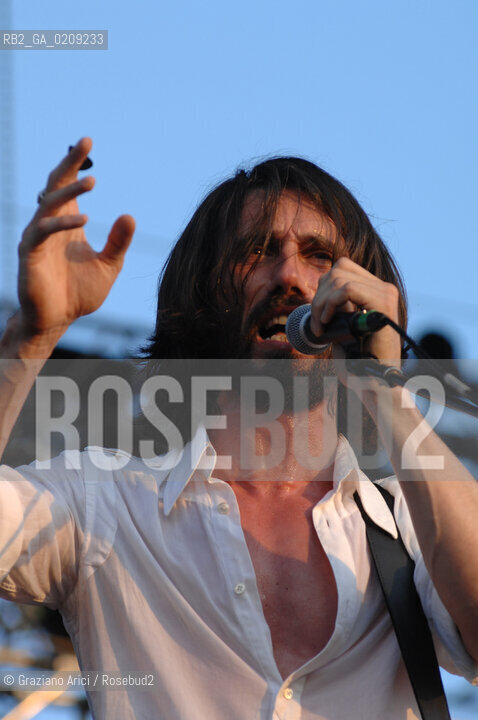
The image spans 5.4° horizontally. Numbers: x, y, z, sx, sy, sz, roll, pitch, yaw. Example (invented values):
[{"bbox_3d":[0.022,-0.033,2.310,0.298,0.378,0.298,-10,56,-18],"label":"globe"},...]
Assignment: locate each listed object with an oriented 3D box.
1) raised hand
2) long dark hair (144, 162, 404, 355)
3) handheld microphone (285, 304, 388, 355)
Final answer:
[{"bbox_3d":[-0.162,-0.118,5.050,0.115,0.195,0.100,12,-15,-30],"label":"raised hand"},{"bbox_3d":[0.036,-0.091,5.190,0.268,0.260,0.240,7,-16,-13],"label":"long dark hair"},{"bbox_3d":[0.098,-0.034,5.060,0.052,0.052,0.170,9,-12,-29],"label":"handheld microphone"}]

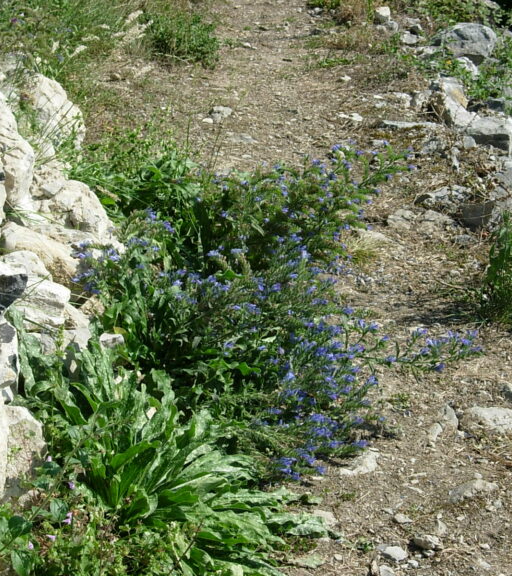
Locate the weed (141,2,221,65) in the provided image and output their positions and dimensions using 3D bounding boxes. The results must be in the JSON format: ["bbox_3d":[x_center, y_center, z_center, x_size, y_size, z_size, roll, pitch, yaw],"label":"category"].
[{"bbox_3d":[-0.250,-0.835,5.281,0.265,0.210,0.240,0,23,0],"label":"weed"}]

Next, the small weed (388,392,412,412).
[{"bbox_3d":[0.274,0.217,3.031,0.045,0.031,0.043,0,23,0],"label":"small weed"}]

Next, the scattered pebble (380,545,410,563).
[{"bbox_3d":[0.220,0.424,2.554,0.047,0.023,0.037,0,23,0],"label":"scattered pebble"}]

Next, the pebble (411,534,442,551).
[{"bbox_3d":[0.276,0.412,2.585,0.050,0.022,0.034,0,23,0],"label":"pebble"}]

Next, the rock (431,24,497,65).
[{"bbox_3d":[0.665,-0.780,5.093,0.205,0.135,0.170,0,23,0],"label":"rock"}]

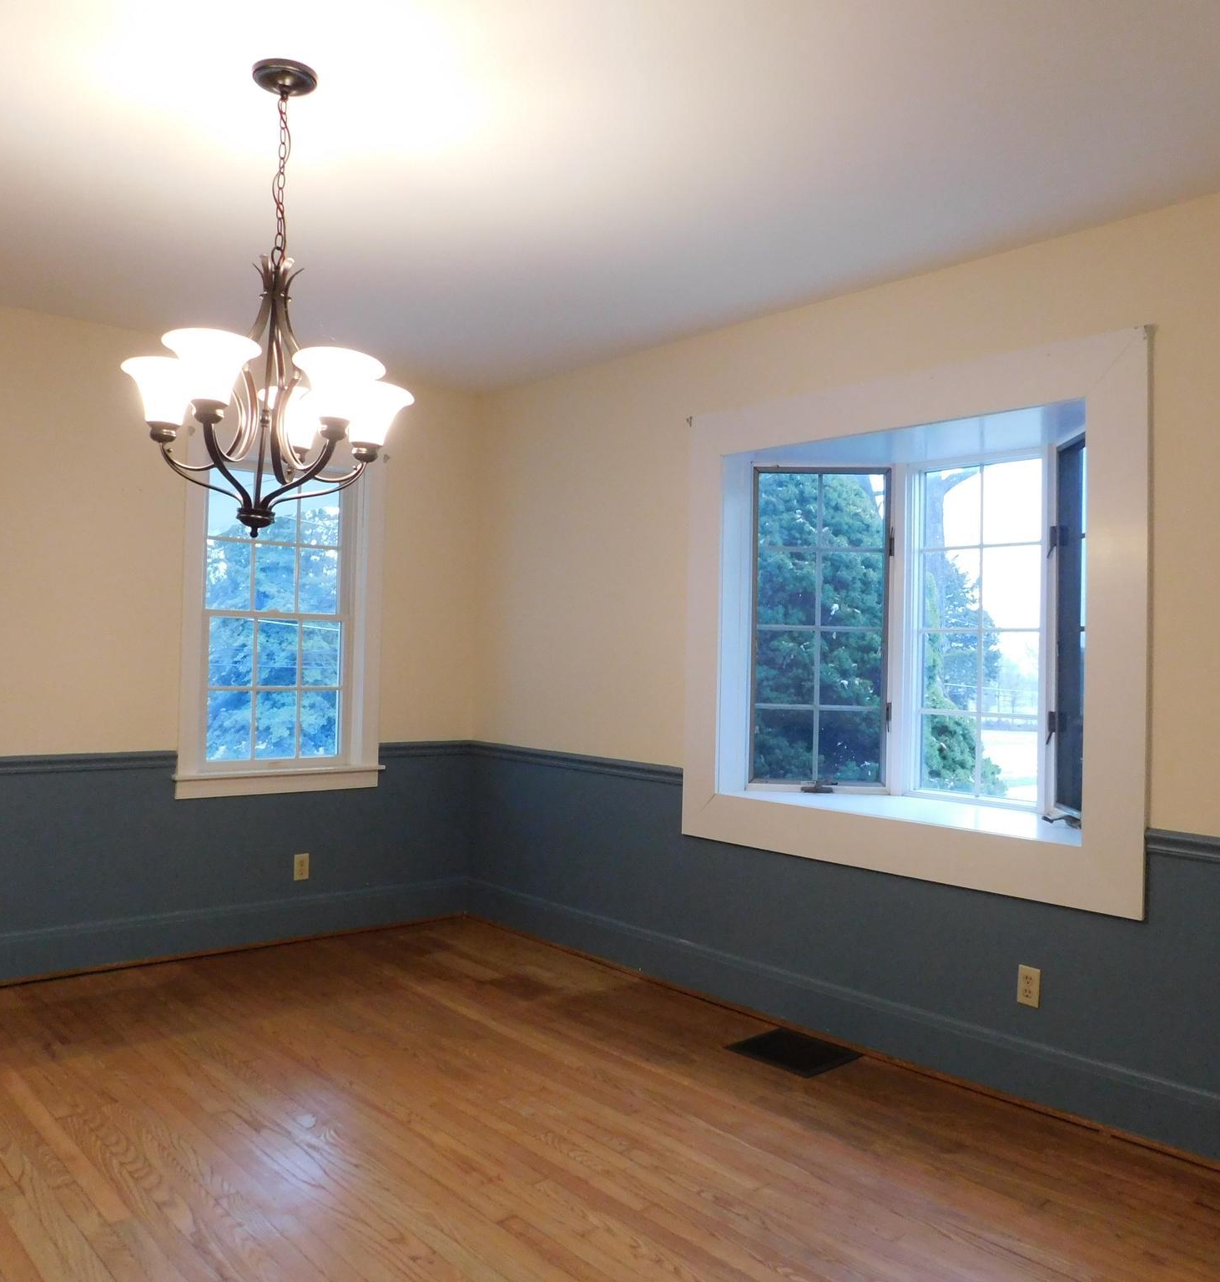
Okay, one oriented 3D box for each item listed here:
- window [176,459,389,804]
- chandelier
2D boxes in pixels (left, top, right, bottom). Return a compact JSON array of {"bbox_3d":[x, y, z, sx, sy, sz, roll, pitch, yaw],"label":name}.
[{"bbox_3d":[-1.379,-0.109,4.912,0.960,1.520,0.110,2,-1,-41],"label":"window"},{"bbox_3d":[-0.749,-0.738,2.508,0.620,1.010,0.620,2,-1,0],"label":"chandelier"}]

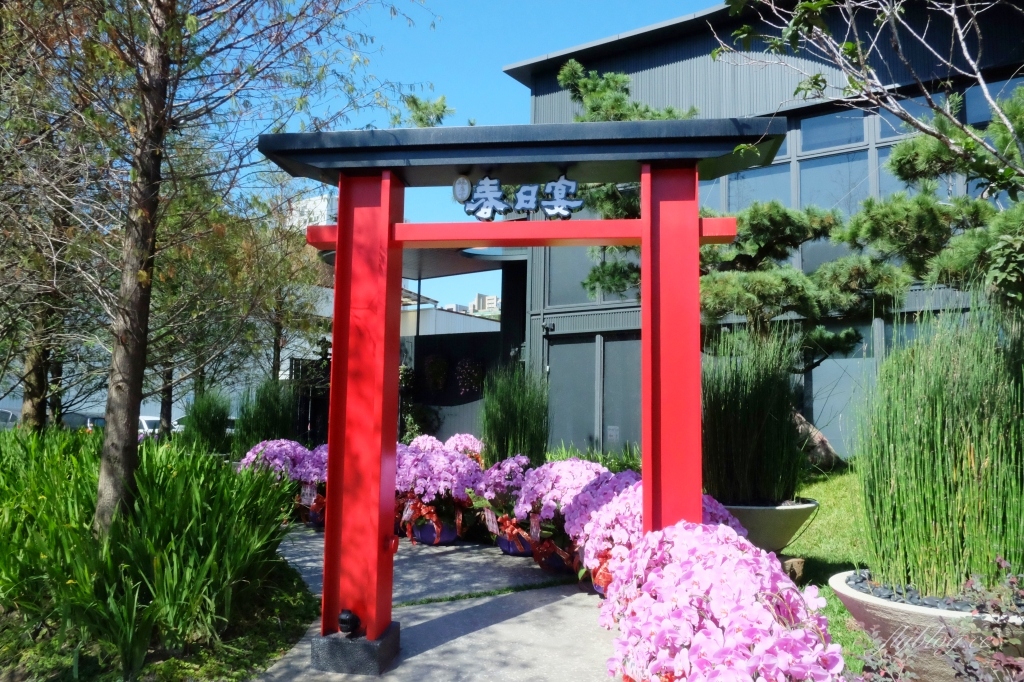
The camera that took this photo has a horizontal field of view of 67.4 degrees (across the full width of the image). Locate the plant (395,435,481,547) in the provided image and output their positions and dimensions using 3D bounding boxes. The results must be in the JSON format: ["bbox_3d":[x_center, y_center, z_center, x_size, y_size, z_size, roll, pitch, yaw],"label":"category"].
[{"bbox_3d":[-0.828,1.702,8.650,0.950,1.130,0.900,1,-6,0],"label":"plant"}]

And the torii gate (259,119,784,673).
[{"bbox_3d":[0.012,0.325,4.490,3.040,3.070,0.510,0,-6,7],"label":"torii gate"}]

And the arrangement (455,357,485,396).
[{"bbox_3d":[-1.025,0.856,18.508,0.720,0.920,0.350,-3,-7,34],"label":"arrangement"}]

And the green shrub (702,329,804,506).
[{"bbox_3d":[2.193,0.711,7.000,0.930,1.570,0.930,1,-6,0],"label":"green shrub"}]

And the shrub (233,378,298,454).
[{"bbox_3d":[-3.917,1.355,12.200,1.000,1.450,1.000,1,-6,0],"label":"shrub"}]

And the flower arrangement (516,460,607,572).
[{"bbox_3d":[0.461,1.641,7.221,0.880,1.023,0.880,1,-6,0],"label":"flower arrangement"}]

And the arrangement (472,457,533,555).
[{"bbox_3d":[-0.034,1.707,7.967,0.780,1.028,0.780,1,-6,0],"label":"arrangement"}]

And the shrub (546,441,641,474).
[{"bbox_3d":[1.343,1.942,12.500,1.600,0.540,0.600,-3,-7,34],"label":"shrub"}]

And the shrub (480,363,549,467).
[{"bbox_3d":[0.035,1.139,10.700,0.900,1.590,0.900,1,-6,0],"label":"shrub"}]

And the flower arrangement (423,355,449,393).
[{"bbox_3d":[-1.900,0.807,19.064,0.640,0.900,0.350,-3,-7,34],"label":"flower arrangement"}]

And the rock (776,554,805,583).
[{"bbox_3d":[2.534,2.057,6.954,0.260,0.205,0.220,1,-6,0],"label":"rock"}]

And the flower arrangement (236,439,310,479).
[{"bbox_3d":[-3.094,1.829,10.000,0.930,1.090,0.900,2,-6,-14],"label":"flower arrangement"}]

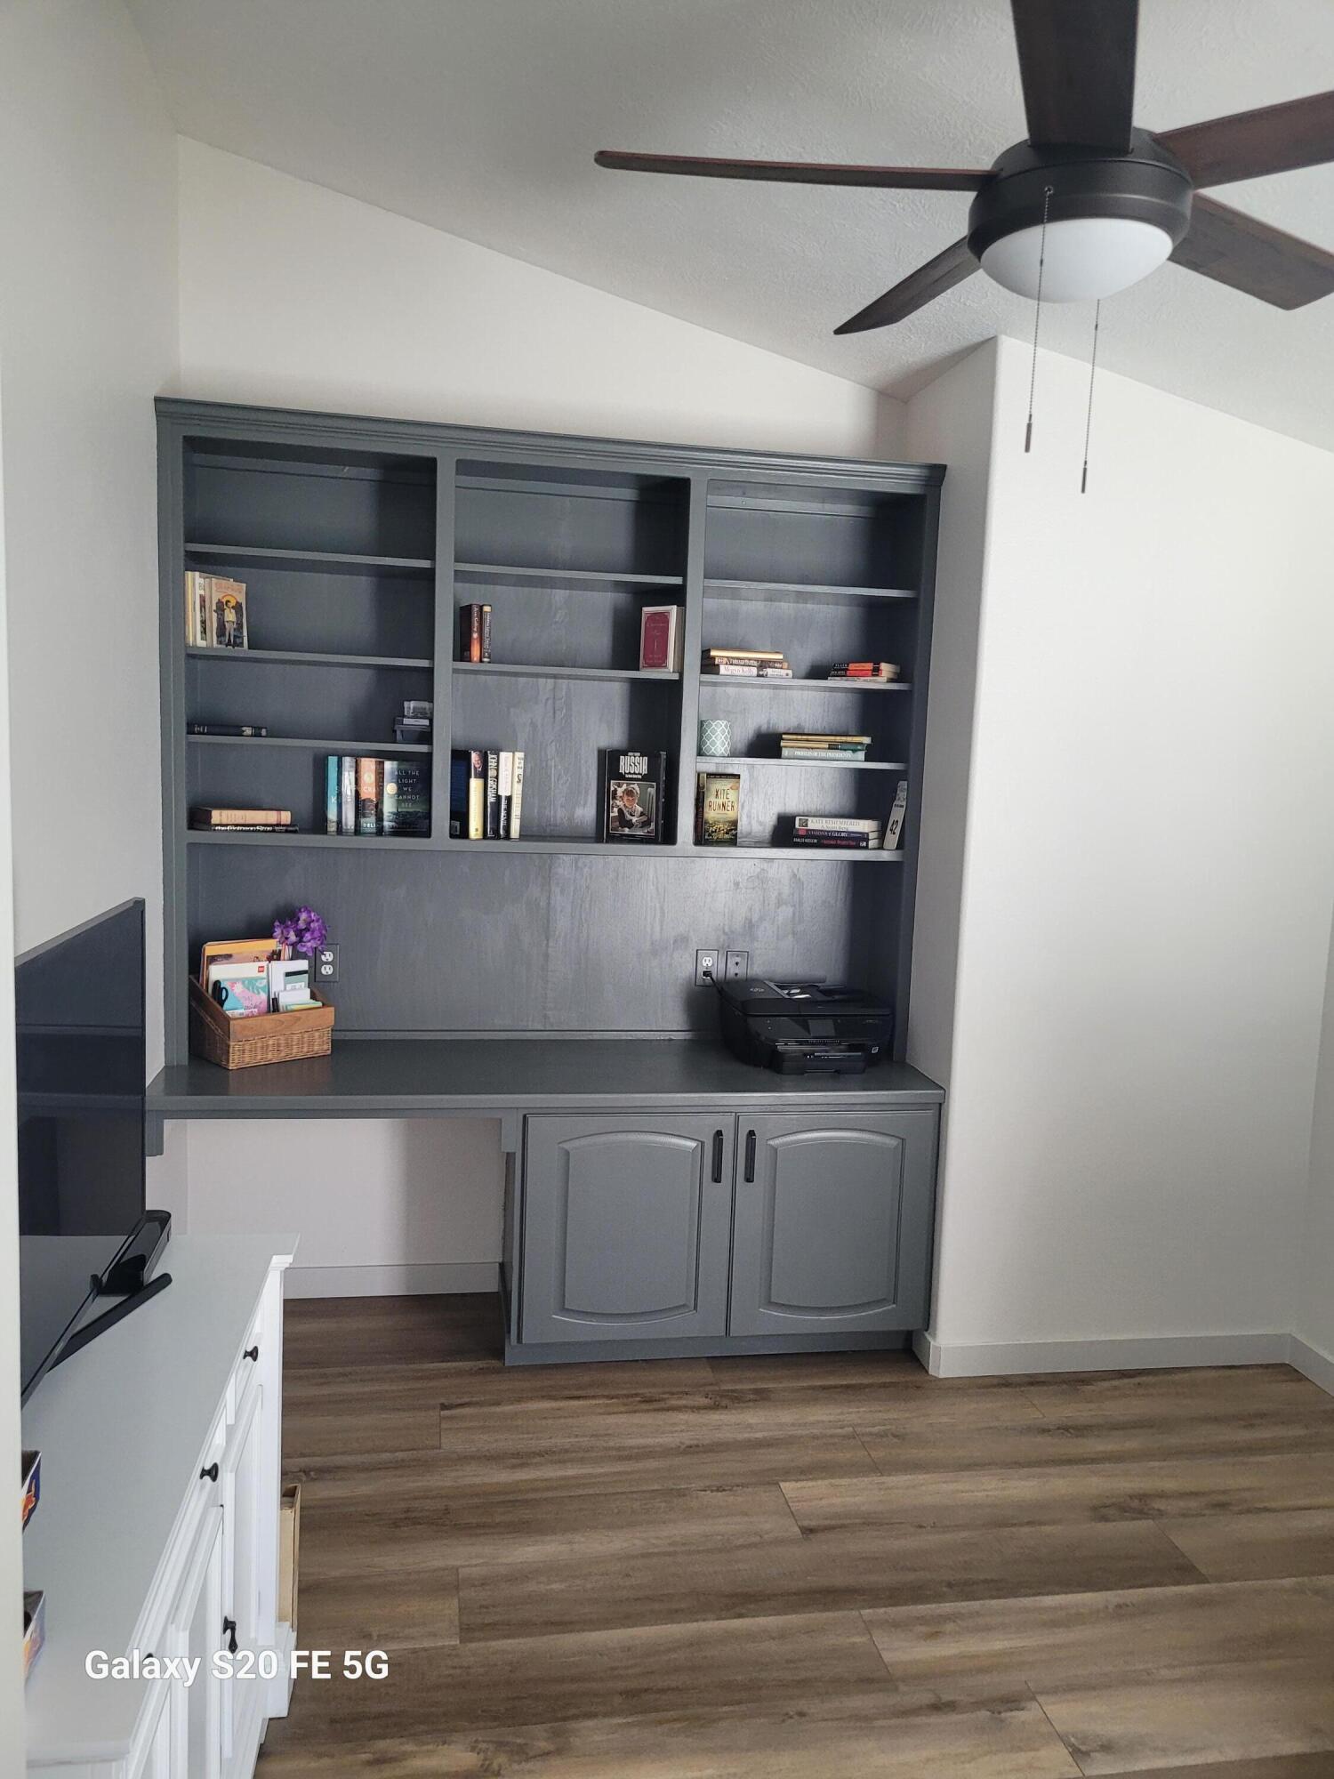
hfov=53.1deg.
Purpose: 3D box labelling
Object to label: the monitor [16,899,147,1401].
[{"bbox_3d":[-0.797,0.326,1.693,0.060,0.515,0.900,1,7,-9],"label":"monitor"}]

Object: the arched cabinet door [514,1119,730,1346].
[{"bbox_3d":[-0.101,0.891,3.528,0.555,0.613,0.022,1,7,-10],"label":"arched cabinet door"}]

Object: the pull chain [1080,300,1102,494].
[{"bbox_3d":[0.625,-0.742,1.965,0.012,0.310,0.012,1,7,-10],"label":"pull chain"}]

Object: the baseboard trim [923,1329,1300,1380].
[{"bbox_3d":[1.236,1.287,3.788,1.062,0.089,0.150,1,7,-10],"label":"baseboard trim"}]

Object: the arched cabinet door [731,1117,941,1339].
[{"bbox_3d":[0.454,0.906,3.627,0.559,0.616,0.022,1,7,-10],"label":"arched cabinet door"}]

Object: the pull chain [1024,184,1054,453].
[{"bbox_3d":[0.475,-0.727,1.710,0.012,0.325,0.012,1,7,-10],"label":"pull chain"}]

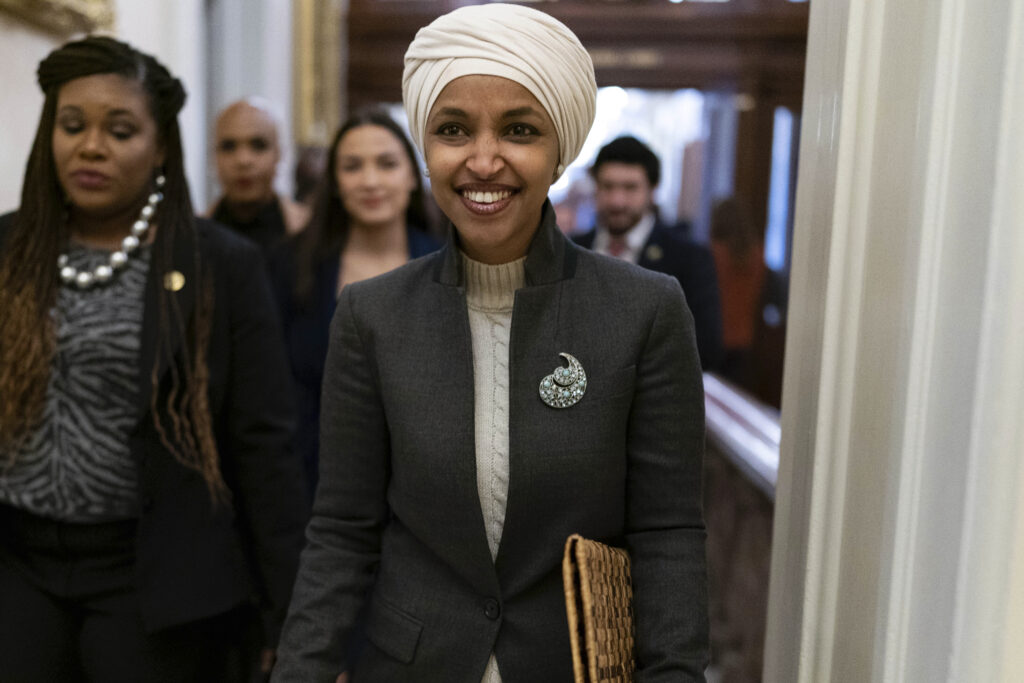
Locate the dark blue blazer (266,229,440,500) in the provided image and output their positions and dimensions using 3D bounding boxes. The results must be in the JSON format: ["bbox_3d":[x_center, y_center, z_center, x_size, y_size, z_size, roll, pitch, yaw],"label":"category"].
[{"bbox_3d":[-0.281,0.107,1.995,0.470,0.660,0.270,1,8,-3],"label":"dark blue blazer"}]

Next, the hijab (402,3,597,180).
[{"bbox_3d":[-0.013,-0.260,1.050,0.205,0.195,0.245,2,7,6],"label":"hijab"}]

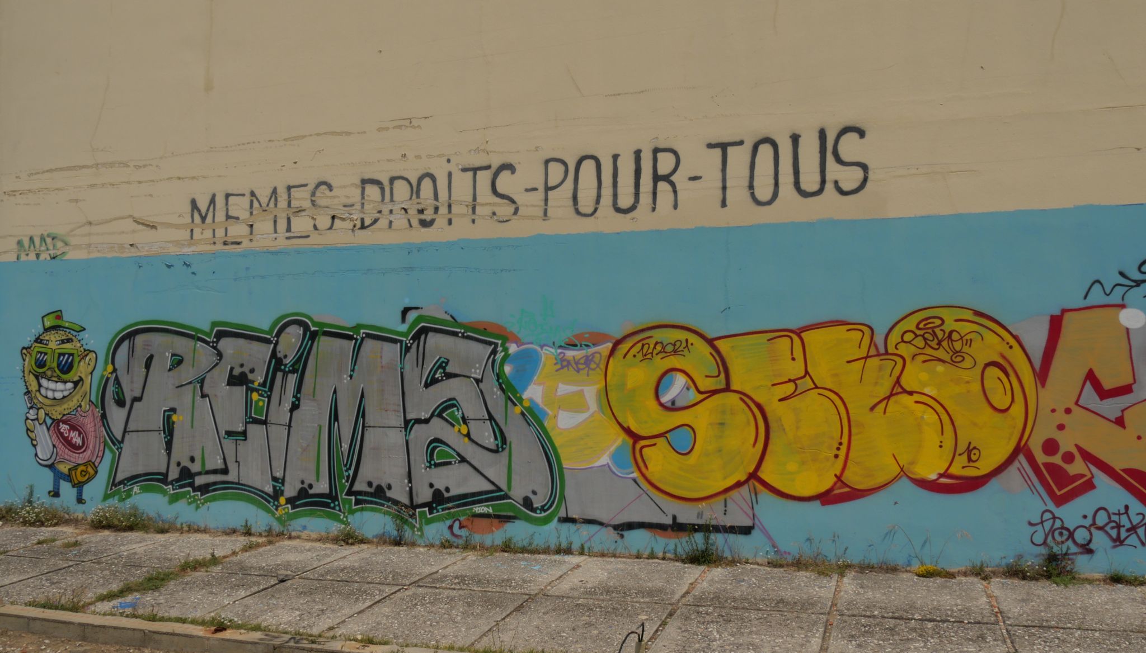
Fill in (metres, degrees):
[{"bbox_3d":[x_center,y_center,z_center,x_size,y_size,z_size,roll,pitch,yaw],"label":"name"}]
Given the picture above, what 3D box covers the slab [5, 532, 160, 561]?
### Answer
[{"bbox_3d":[-4.289,1.989,8.225,0.880,0.080,0.922,-2,-1,19],"label":"slab"}]

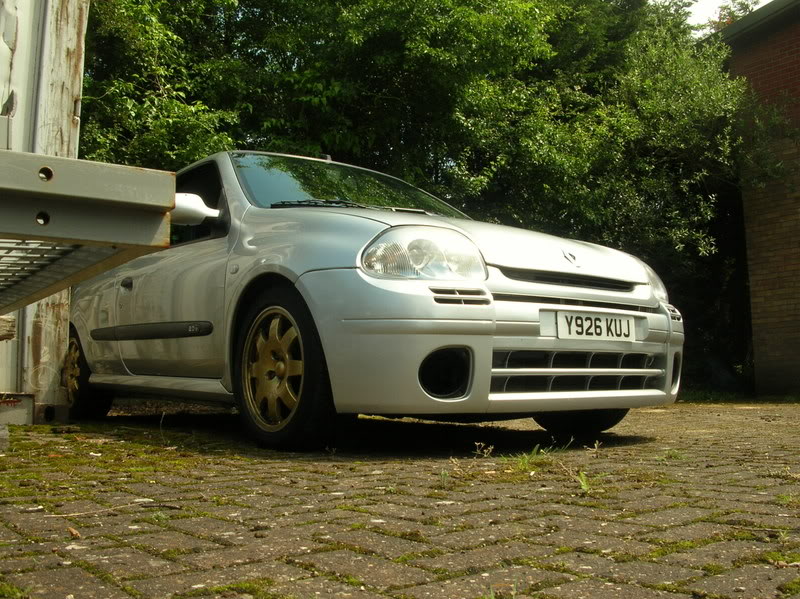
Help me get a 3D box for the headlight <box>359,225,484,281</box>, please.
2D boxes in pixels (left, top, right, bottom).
[{"bbox_3d":[0.065,-0.159,2.546,0.345,0.220,0.280,4,-6,-37],"label":"headlight"}]

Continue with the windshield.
[{"bbox_3d":[-0.191,-0.513,3.862,1.360,0.130,0.830,4,26,-37],"label":"windshield"}]

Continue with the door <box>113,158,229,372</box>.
[{"bbox_3d":[-0.975,-0.174,3.725,0.290,1.065,1.270,4,-6,-37],"label":"door"}]

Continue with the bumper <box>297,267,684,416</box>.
[{"bbox_3d":[0.492,0.159,2.900,1.620,0.475,0.560,4,-6,-37],"label":"bumper"}]

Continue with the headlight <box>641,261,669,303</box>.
[{"bbox_3d":[0.974,-0.092,3.238,0.345,0.220,0.280,4,-6,-37],"label":"headlight"}]

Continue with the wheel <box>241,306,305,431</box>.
[{"bbox_3d":[-0.370,0.245,2.838,0.175,0.425,0.424,4,-6,-37],"label":"wheel"}]

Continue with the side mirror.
[{"bbox_3d":[-0.828,-0.368,3.246,0.220,0.135,0.130,4,-6,-37],"label":"side mirror"}]

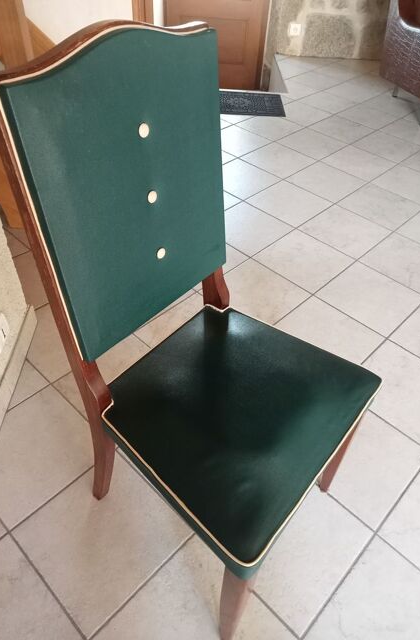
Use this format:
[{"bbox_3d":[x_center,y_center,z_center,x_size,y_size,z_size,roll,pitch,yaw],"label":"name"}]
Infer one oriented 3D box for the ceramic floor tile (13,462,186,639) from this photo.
[{"bbox_3d":[-0.264,0.529,1.290,0.324,0.010,0.324,35,51,28],"label":"ceramic floor tile"}]

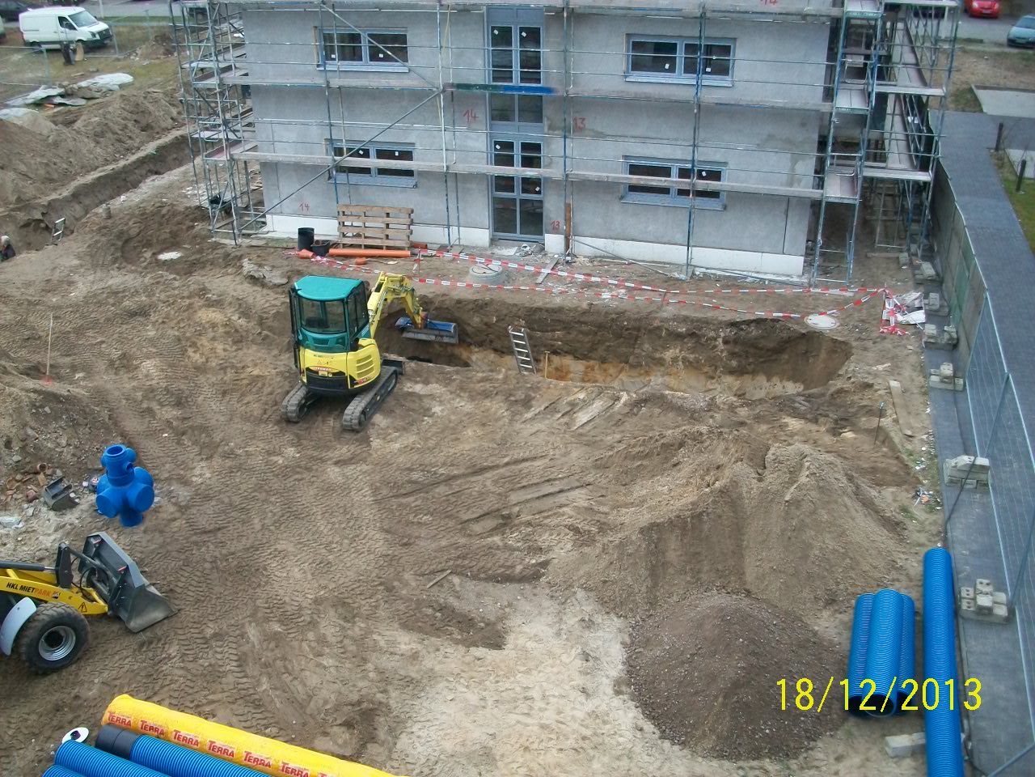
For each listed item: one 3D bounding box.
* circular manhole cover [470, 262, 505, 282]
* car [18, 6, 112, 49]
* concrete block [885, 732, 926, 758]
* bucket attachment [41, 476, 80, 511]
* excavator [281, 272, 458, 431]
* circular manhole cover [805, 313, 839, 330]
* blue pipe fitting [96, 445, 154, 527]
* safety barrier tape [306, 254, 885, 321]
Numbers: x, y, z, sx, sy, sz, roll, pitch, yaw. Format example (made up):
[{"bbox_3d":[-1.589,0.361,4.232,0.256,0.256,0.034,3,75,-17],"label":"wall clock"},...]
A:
[{"bbox_3d":[-0.753,-2.736,24.370,0.860,0.220,0.860,-1,27,0],"label":"circular manhole cover"},{"bbox_3d":[-28.044,-22.269,63.039,5.600,2.500,2.000,8,28,17],"label":"car"},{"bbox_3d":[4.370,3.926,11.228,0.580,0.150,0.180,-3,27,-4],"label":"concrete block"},{"bbox_3d":[-7.143,1.636,15.823,0.500,0.420,0.460,-19,32,-32],"label":"bucket attachment"},{"bbox_3d":[-2.854,-1.320,19.777,1.650,2.500,4.750,6,28,14],"label":"excavator"},{"bbox_3d":[6.569,-1.404,21.946,0.770,0.100,0.770,7,28,15],"label":"circular manhole cover"},{"bbox_3d":[-5.950,1.437,15.331,0.880,1.270,0.880,10,29,21],"label":"blue pipe fitting"},{"bbox_3d":[1.211,-2.505,23.285,13.900,0.800,0.850,7,28,15],"label":"safety barrier tape"}]

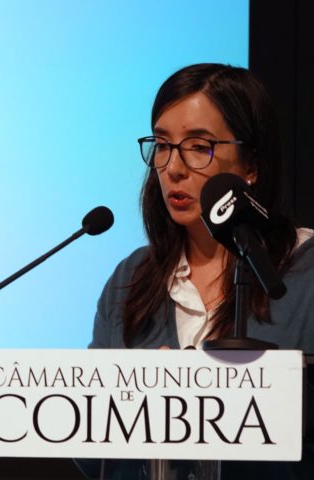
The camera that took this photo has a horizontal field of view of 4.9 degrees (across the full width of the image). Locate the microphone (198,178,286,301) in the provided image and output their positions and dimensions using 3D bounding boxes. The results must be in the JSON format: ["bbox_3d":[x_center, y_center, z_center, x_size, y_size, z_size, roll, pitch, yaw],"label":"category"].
[{"bbox_3d":[0.127,-0.004,5.380,0.078,0.235,0.078,11,-52,-43],"label":"microphone"}]

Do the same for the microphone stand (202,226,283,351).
[{"bbox_3d":[0.123,0.072,5.380,0.116,0.183,0.116,0,-1,0],"label":"microphone stand"}]

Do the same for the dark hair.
[{"bbox_3d":[0.080,-0.054,5.630,0.230,0.435,0.230,0,-1,33],"label":"dark hair"}]

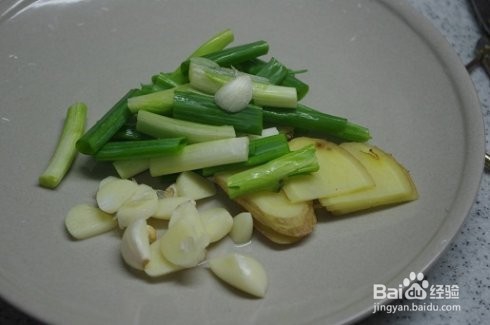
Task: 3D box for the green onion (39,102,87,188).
[{"bbox_3d":[-0.082,-0.009,0.401,0.011,0.009,0.048,6,49,6],"label":"green onion"}]

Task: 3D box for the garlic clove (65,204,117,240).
[{"bbox_3d":[-0.066,0.025,0.371,0.022,0.007,0.013,-17,51,-14],"label":"garlic clove"}]

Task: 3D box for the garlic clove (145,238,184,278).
[{"bbox_3d":[-0.032,0.039,0.358,0.018,0.006,0.013,-33,56,-25],"label":"garlic clove"}]

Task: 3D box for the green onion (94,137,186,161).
[{"bbox_3d":[-0.050,-0.006,0.422,0.043,0.008,0.009,-4,49,-2],"label":"green onion"}]

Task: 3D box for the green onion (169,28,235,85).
[{"bbox_3d":[-0.021,-0.052,0.427,0.008,0.008,0.040,35,62,28],"label":"green onion"}]

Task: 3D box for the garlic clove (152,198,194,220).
[{"bbox_3d":[-0.033,0.021,0.410,0.021,0.009,0.012,-14,50,-7],"label":"garlic clove"}]

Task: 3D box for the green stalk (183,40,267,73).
[{"bbox_3d":[-0.011,-0.057,0.469,0.047,0.007,0.007,-15,52,-16],"label":"green stalk"}]

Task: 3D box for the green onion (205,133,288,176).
[{"bbox_3d":[0.001,-0.004,0.428,0.043,0.009,0.010,-17,50,-4],"label":"green onion"}]

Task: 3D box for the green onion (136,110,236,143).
[{"bbox_3d":[-0.026,-0.016,0.391,0.044,0.009,0.011,6,49,3],"label":"green onion"}]

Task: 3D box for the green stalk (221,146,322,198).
[{"bbox_3d":[0.014,0.004,0.416,0.043,0.010,0.011,-18,52,-15],"label":"green stalk"}]

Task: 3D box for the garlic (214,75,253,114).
[{"bbox_3d":[-0.005,-0.034,0.427,0.014,0.011,0.024,32,55,22],"label":"garlic"}]

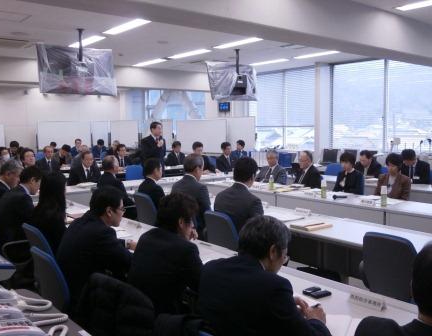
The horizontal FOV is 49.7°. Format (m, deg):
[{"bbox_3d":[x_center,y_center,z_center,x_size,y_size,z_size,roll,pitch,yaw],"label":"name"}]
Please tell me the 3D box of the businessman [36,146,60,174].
[{"bbox_3d":[-3.172,0.217,8.957,0.550,1.240,0.780,-4,6,-38],"label":"businessman"}]

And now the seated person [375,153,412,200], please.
[{"bbox_3d":[2.223,0.452,6.060,0.780,1.264,0.520,-4,6,-38],"label":"seated person"}]

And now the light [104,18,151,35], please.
[{"bbox_3d":[-1.419,-2.225,7.334,0.240,0.090,1.240,-4,6,-38],"label":"light"}]

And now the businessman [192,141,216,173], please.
[{"bbox_3d":[-0.257,0.141,8.922,0.520,1.250,0.780,-5,7,-40],"label":"businessman"}]

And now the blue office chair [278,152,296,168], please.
[{"bbox_3d":[1.666,0.160,11.042,0.580,1.033,0.580,3,6,38],"label":"blue office chair"}]

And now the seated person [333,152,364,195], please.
[{"bbox_3d":[1.683,0.396,6.265,0.780,1.190,0.480,-5,7,-40],"label":"seated person"}]

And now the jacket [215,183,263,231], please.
[{"bbox_3d":[0.189,0.447,4.049,0.380,0.620,0.480,-5,6,-40],"label":"jacket"}]

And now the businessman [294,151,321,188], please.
[{"bbox_3d":[1.231,0.347,6.798,0.800,1.200,0.540,-5,7,-40],"label":"businessman"}]

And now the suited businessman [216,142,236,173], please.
[{"bbox_3d":[0.190,0.124,9.809,0.500,1.300,0.680,-4,6,-37],"label":"suited businessman"}]

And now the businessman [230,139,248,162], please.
[{"bbox_3d":[0.662,-0.051,11.766,0.550,1.270,0.780,-2,5,-21],"label":"businessman"}]

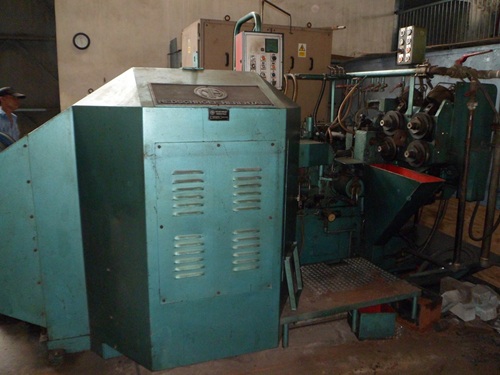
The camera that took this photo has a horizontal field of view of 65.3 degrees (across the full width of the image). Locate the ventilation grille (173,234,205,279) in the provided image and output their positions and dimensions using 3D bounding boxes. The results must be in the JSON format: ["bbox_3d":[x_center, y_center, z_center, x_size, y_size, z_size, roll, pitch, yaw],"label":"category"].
[{"bbox_3d":[-0.334,0.390,2.175,0.164,0.245,0.020,-3,11,-18],"label":"ventilation grille"}]

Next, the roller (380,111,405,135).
[{"bbox_3d":[1.157,-0.532,3.231,0.176,0.190,0.190,-3,11,-18],"label":"roller"}]

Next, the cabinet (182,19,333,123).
[{"bbox_3d":[0.088,-1.227,4.323,1.440,1.006,0.660,-3,11,-17],"label":"cabinet"}]

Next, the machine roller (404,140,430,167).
[{"bbox_3d":[1.254,-0.256,2.985,0.172,0.193,0.193,-3,11,-18],"label":"machine roller"}]

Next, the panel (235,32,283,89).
[{"bbox_3d":[0.077,-0.992,3.106,0.335,0.424,0.179,-3,11,-18],"label":"panel"}]

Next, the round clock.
[{"bbox_3d":[-2.954,-2.561,6.850,0.290,0.290,0.045,-2,11,-14],"label":"round clock"}]

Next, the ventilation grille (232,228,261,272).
[{"bbox_3d":[-0.018,0.370,2.275,0.164,0.250,0.020,-3,11,-18],"label":"ventilation grille"}]

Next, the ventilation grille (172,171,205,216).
[{"bbox_3d":[-0.329,0.033,2.108,0.162,0.244,0.020,-3,11,-18],"label":"ventilation grille"}]

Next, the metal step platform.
[{"bbox_3d":[0.596,0.821,2.990,1.119,0.205,0.741,-3,11,-19],"label":"metal step platform"}]

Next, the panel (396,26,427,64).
[{"bbox_3d":[1.224,-1.063,2.941,0.130,0.261,0.141,-4,12,-23],"label":"panel"}]

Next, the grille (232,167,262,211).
[{"bbox_3d":[-0.012,0.016,2.209,0.168,0.248,0.020,-3,11,-18],"label":"grille"}]

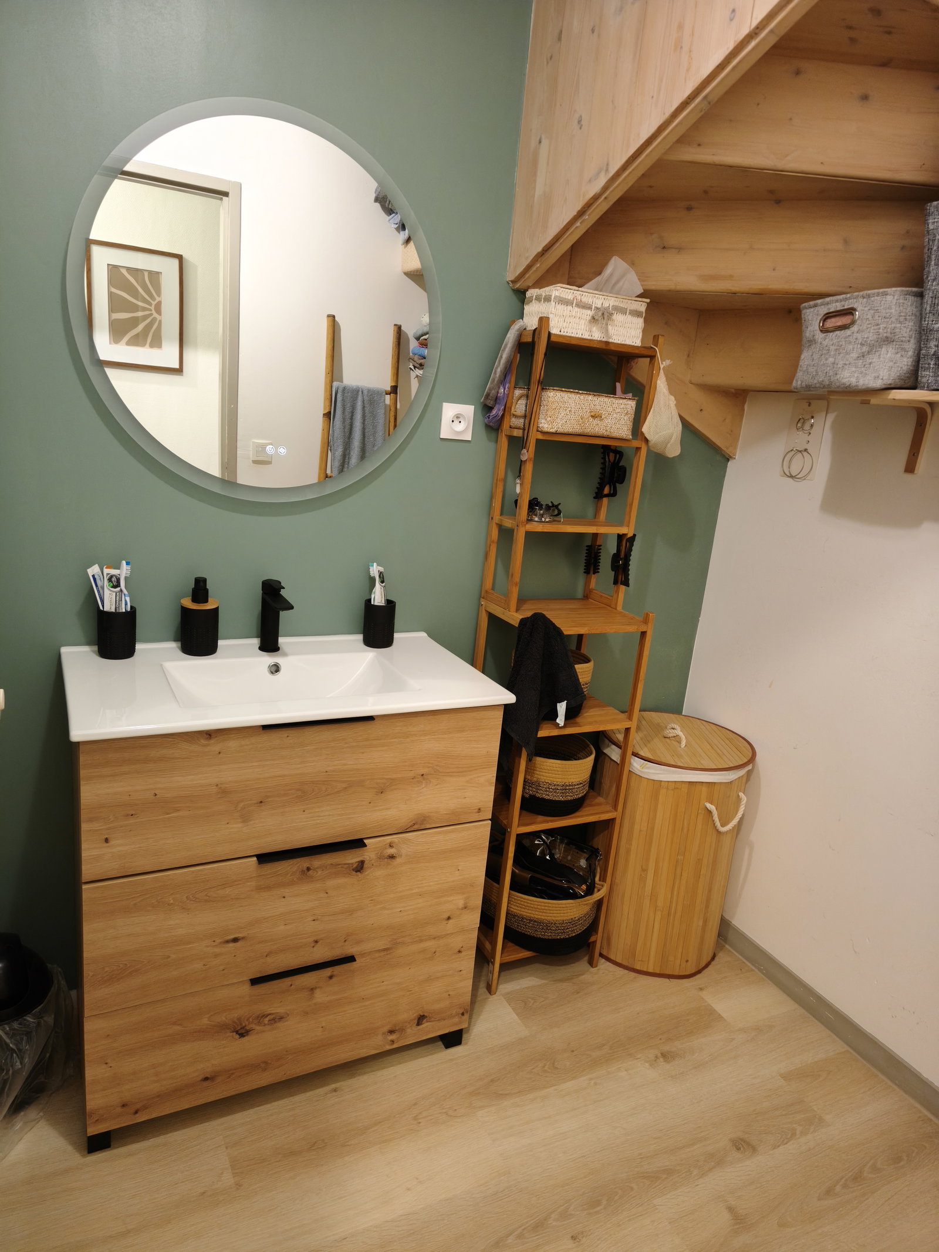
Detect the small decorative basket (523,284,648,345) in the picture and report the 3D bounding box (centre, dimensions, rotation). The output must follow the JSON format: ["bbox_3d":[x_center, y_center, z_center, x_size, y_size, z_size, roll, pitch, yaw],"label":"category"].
[{"bbox_3d":[0.266,-0.712,1.920,0.247,0.102,0.142,-1,16,-25],"label":"small decorative basket"}]

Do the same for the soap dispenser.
[{"bbox_3d":[-0.567,-0.023,1.749,0.075,0.160,0.076,0,16,-21],"label":"soap dispenser"}]

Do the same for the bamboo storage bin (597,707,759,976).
[{"bbox_3d":[0.540,0.601,2.351,0.405,0.615,0.405,6,15,-1],"label":"bamboo storage bin"}]

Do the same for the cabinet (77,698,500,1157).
[{"bbox_3d":[-0.417,0.525,1.817,0.794,0.842,0.424,-2,17,-28],"label":"cabinet"}]

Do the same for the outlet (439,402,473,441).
[{"bbox_3d":[-0.029,-0.476,1.944,0.080,0.080,0.012,-2,17,-28],"label":"outlet"}]

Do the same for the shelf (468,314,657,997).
[{"bbox_3d":[0.222,0.110,2.090,0.327,1.629,0.273,-2,17,-28],"label":"shelf"}]

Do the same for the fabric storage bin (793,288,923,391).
[{"bbox_3d":[0.895,-0.579,1.752,0.240,0.182,0.320,-1,16,-23],"label":"fabric storage bin"}]

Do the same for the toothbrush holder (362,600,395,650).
[{"bbox_3d":[-0.210,-0.005,1.937,0.073,0.100,0.073,-2,17,-28],"label":"toothbrush holder"}]

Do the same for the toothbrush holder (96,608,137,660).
[{"bbox_3d":[-0.713,0.012,1.683,0.072,0.098,0.072,-2,17,-28],"label":"toothbrush holder"}]

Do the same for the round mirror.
[{"bbox_3d":[-0.400,-0.633,1.681,0.743,0.743,0.035,-2,17,-28],"label":"round mirror"}]

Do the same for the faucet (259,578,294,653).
[{"bbox_3d":[-0.410,-0.011,1.769,0.046,0.158,0.143,-2,17,-28],"label":"faucet"}]

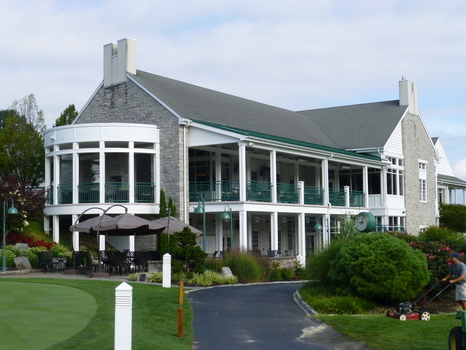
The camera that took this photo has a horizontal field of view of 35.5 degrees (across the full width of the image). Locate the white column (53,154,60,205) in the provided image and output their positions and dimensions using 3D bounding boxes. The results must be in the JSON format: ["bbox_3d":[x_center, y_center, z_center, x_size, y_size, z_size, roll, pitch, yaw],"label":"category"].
[{"bbox_3d":[-9.588,0.272,39.600,0.240,2.800,0.240,3,-5,-39],"label":"white column"}]

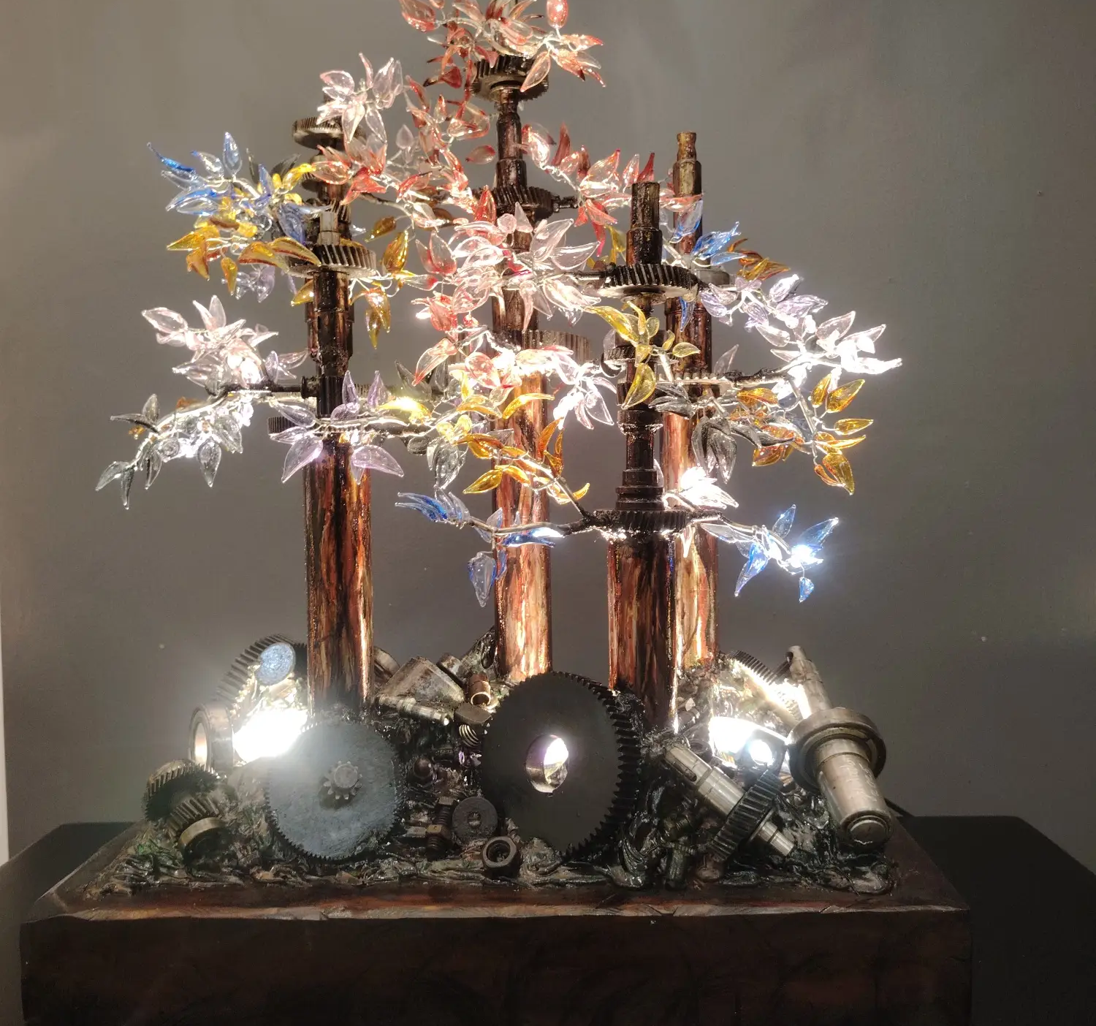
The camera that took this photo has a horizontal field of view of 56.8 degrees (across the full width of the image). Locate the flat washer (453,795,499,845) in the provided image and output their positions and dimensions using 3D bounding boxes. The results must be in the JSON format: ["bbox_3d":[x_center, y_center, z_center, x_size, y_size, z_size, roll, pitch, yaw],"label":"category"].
[{"bbox_3d":[-0.059,0.252,0.830,0.038,0.038,0.012,-1,2,-3],"label":"flat washer"}]

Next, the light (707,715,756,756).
[{"bbox_3d":[0.160,0.193,0.880,0.042,0.035,0.030,0,2,3],"label":"light"}]

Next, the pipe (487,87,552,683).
[{"bbox_3d":[-0.030,-0.126,1.000,0.057,0.600,0.057,-1,2,0],"label":"pipe"}]

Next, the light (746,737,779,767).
[{"bbox_3d":[0.184,0.204,0.867,0.027,0.026,0.016,0,2,6],"label":"light"}]

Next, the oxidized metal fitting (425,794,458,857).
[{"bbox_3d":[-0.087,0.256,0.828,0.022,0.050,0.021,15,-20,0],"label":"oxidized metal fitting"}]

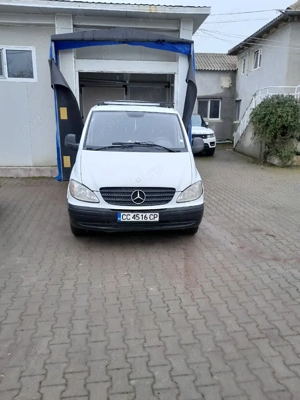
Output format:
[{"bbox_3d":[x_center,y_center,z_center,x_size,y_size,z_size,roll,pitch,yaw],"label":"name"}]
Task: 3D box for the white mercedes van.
[{"bbox_3d":[-0.313,-0.834,5.943,2.020,1.950,4.900,0,15,-5],"label":"white mercedes van"}]

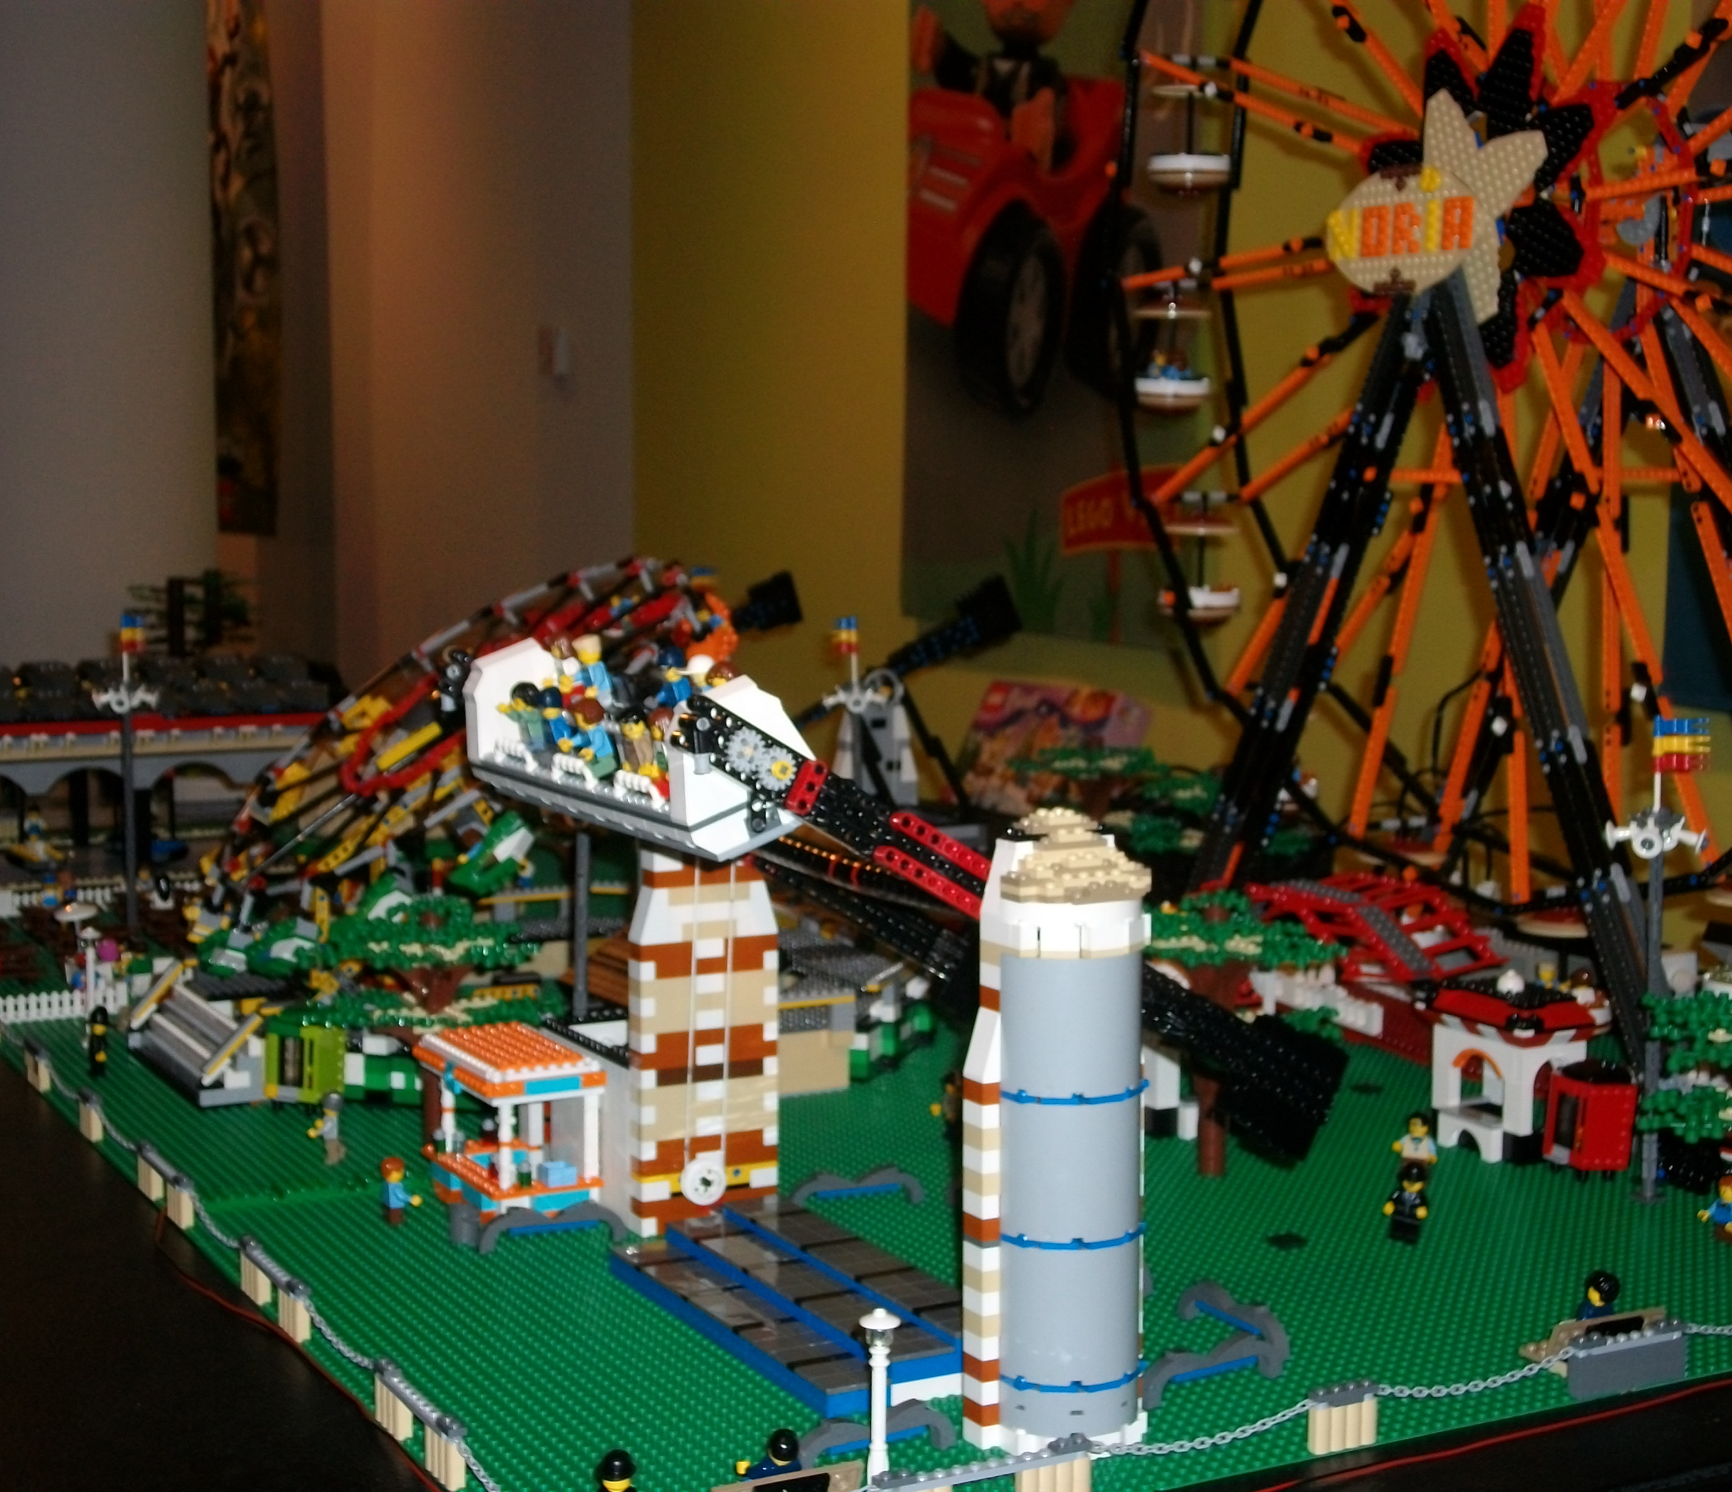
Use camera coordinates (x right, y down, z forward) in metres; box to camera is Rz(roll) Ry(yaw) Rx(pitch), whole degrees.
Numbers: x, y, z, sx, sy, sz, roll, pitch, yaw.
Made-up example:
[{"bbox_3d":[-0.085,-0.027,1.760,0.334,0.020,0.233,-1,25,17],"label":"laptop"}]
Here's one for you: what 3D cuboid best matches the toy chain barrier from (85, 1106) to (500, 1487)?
[{"bbox_3d":[-0.300,0.260,1.422,0.009,0.028,0.708,-3,8,-28],"label":"toy chain barrier"}]

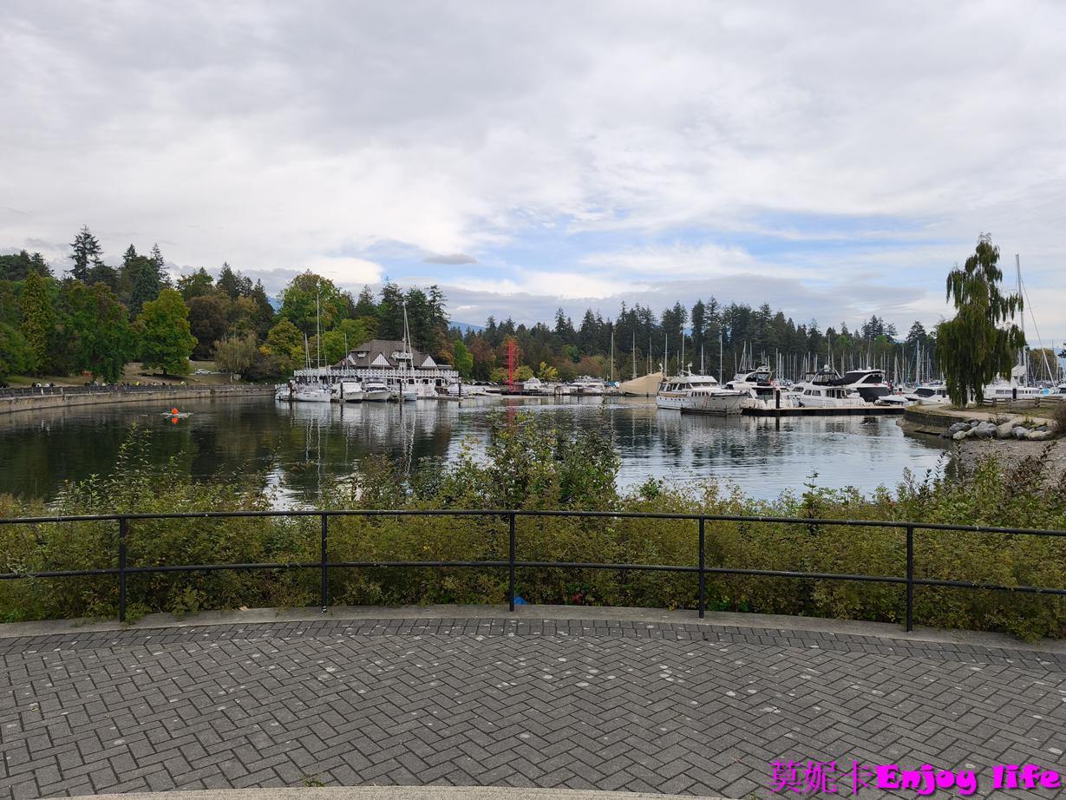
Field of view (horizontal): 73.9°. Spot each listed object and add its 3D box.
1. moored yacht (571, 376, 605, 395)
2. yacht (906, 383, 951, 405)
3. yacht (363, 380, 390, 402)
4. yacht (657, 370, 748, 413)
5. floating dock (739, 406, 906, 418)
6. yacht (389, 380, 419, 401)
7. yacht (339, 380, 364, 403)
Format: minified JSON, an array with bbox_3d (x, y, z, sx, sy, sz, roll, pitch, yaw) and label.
[{"bbox_3d":[17.400,-4.441,221.000,12.000,5.400,4.200,-1,2,-32],"label":"moored yacht"},{"bbox_3d":[56.200,-0.599,101.000,3.200,3.300,9.000,0,1,-20],"label":"yacht"},{"bbox_3d":[-30.600,-2.002,139.800,4.200,4.300,12.000,-1,2,-31],"label":"yacht"},{"bbox_3d":[21.800,-1.216,88.800,4.900,5.100,17.800,0,1,-18],"label":"yacht"},{"bbox_3d":[34.000,1.340,84.300,20.000,0.600,3.000,0,1,-8],"label":"floating dock"},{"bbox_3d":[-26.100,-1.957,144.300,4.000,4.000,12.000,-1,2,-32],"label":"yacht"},{"bbox_3d":[-34.800,-1.946,137.400,4.200,4.300,12.000,-1,2,-31],"label":"yacht"}]

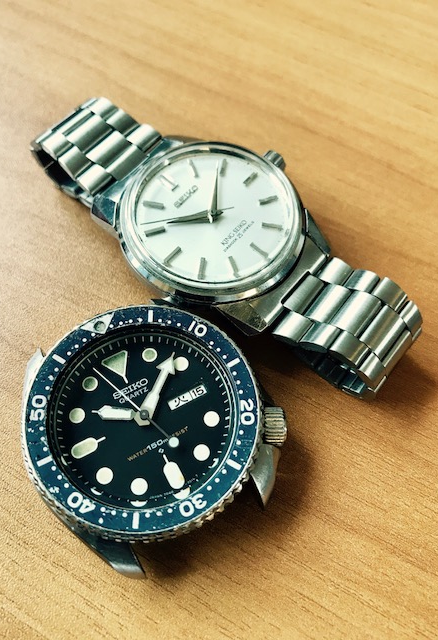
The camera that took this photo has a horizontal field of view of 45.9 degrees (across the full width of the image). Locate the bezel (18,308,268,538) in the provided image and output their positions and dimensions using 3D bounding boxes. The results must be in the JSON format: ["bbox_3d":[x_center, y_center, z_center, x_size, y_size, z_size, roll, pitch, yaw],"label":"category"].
[{"bbox_3d":[-0.013,0.016,0.088,0.042,0.005,0.042,1,65,-2],"label":"bezel"}]

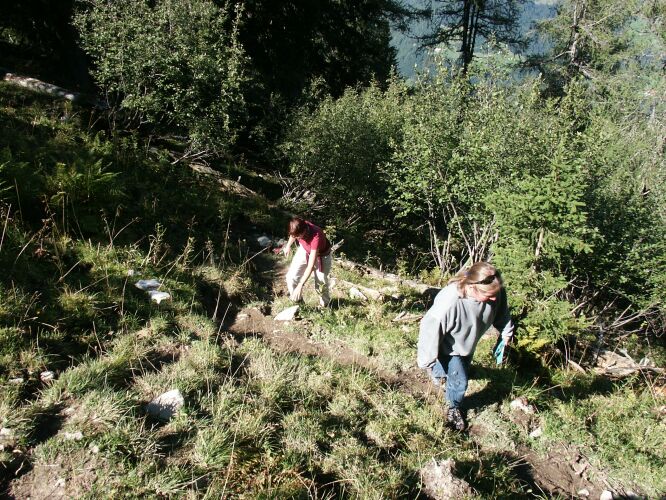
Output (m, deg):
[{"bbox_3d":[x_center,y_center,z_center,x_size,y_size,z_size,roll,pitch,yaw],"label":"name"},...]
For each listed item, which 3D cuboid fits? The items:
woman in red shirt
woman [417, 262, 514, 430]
[{"bbox_3d":[-0.308,0.139,6.500,0.580,1.200,0.720,17,27,37],"label":"woman in red shirt"},{"bbox_3d":[1.040,0.744,4.200,0.660,1.500,0.650,-14,25,-32],"label":"woman"}]

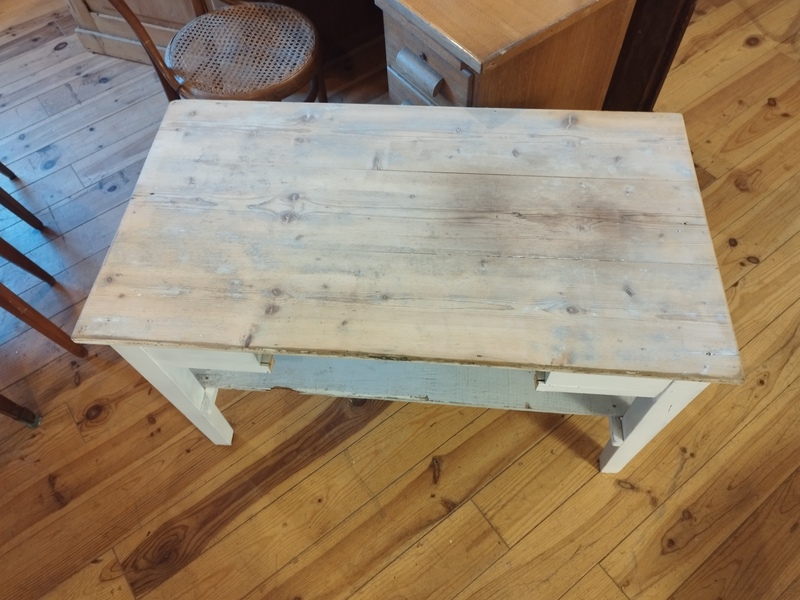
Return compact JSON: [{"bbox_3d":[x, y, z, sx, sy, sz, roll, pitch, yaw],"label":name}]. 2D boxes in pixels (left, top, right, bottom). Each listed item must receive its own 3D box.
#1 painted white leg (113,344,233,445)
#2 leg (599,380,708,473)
[{"bbox_3d":[-0.525,0.222,1.373,0.065,0.703,0.071,3,59,4],"label":"painted white leg"},{"bbox_3d":[0.559,0.280,1.294,0.065,0.703,0.071,2,59,6],"label":"leg"}]

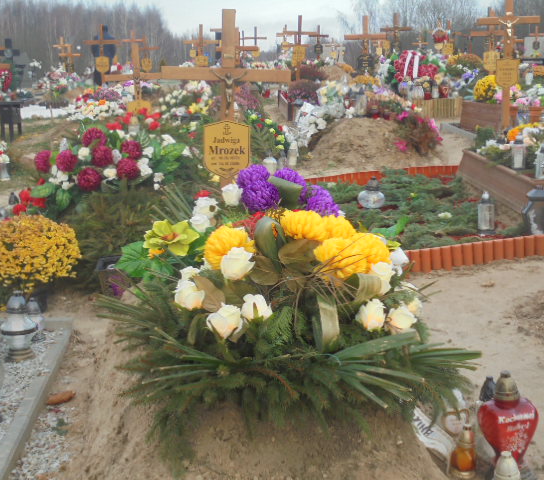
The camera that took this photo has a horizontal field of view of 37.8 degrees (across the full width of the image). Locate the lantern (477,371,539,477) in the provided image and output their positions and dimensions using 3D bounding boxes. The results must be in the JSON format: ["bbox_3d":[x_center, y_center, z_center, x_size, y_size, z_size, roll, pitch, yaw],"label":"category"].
[{"bbox_3d":[0.628,0.497,2.120,0.145,0.319,0.095,-4,14,-17],"label":"lantern"}]

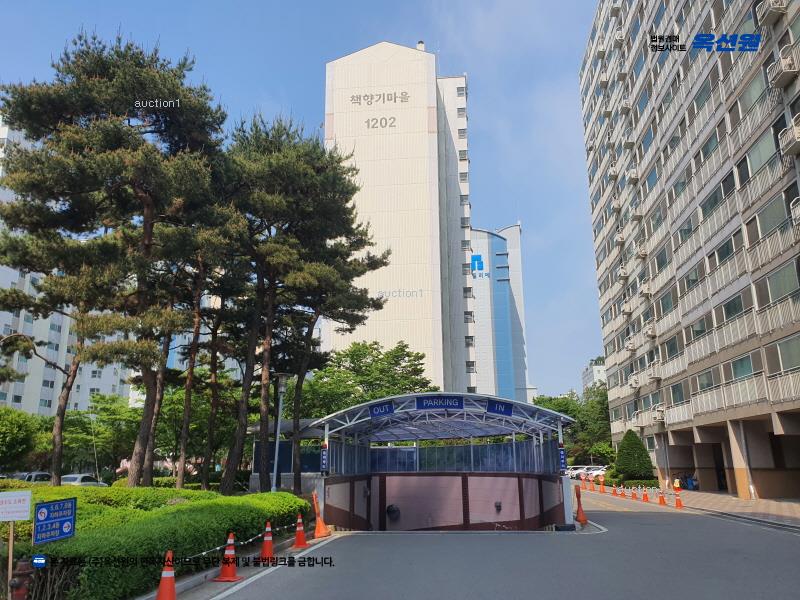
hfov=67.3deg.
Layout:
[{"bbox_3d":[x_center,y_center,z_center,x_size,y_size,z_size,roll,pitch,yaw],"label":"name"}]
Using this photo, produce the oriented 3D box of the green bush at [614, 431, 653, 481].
[{"bbox_3d":[15.436,10.310,39.156,2.550,3.600,2.550,-2,-15,6],"label":"green bush"}]

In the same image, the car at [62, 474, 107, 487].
[{"bbox_3d":[-23.705,13.858,44.956,1.780,1.500,4.200,-1,-15,5],"label":"car"}]

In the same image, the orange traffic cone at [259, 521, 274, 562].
[{"bbox_3d":[-2.425,4.405,11.041,0.390,0.690,0.390,-2,-15,6],"label":"orange traffic cone"}]

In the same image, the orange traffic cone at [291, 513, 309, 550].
[{"bbox_3d":[-2.083,4.862,12.729,0.380,0.690,0.380,-2,-15,6],"label":"orange traffic cone"}]

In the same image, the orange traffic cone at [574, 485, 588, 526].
[{"bbox_3d":[5.389,6.064,17.936,0.380,1.060,0.380,-2,-15,6],"label":"orange traffic cone"}]

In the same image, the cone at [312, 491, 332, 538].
[{"bbox_3d":[-1.957,5.368,15.303,0.400,1.060,0.400,-2,-15,6],"label":"cone"}]

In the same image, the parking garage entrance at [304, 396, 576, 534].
[{"bbox_3d":[1.475,5.348,20.111,7.150,3.600,8.000,-1,-15,5],"label":"parking garage entrance"}]

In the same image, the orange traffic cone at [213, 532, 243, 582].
[{"bbox_3d":[-2.630,3.920,9.250,0.420,0.690,0.420,-2,-15,6],"label":"orange traffic cone"}]

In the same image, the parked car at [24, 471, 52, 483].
[{"bbox_3d":[-27.764,14.045,45.944,1.800,1.600,4.400,-1,-15,5],"label":"parked car"}]

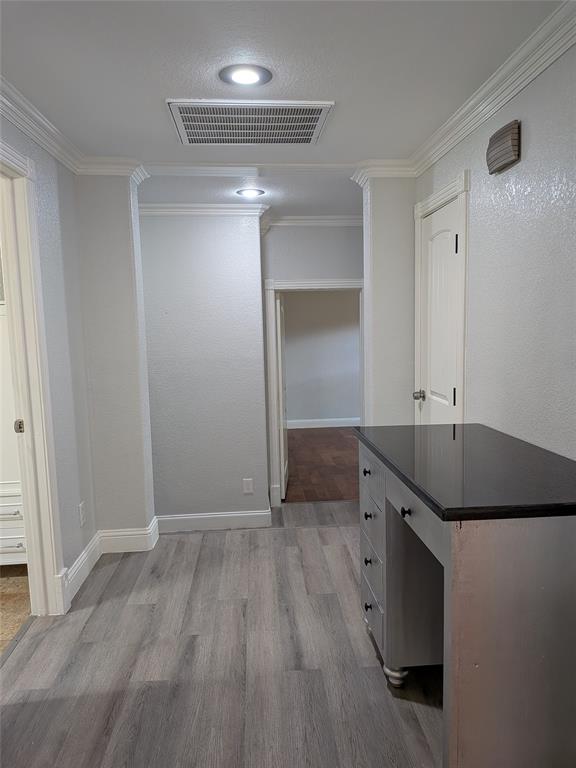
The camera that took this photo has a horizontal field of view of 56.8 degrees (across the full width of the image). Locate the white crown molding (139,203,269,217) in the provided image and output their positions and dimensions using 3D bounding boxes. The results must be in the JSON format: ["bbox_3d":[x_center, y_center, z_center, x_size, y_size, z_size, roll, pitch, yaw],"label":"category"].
[{"bbox_3d":[-0.661,-1.362,4.181,1.007,0.090,0.070,-2,6,-4],"label":"white crown molding"}]

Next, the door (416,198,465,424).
[{"bbox_3d":[0.886,0.042,3.096,0.040,2.034,0.650,-2,6,-4],"label":"door"}]

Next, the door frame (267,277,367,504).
[{"bbox_3d":[0.278,0.099,5.039,0.937,2.132,0.120,-2,6,-4],"label":"door frame"}]

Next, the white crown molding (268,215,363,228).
[{"bbox_3d":[0.272,-1.466,4.800,0.882,0.090,0.070,-2,6,-4],"label":"white crown molding"}]

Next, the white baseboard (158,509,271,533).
[{"bbox_3d":[-0.613,1.158,4.472,0.941,0.143,0.020,-2,6,-4],"label":"white baseboard"}]

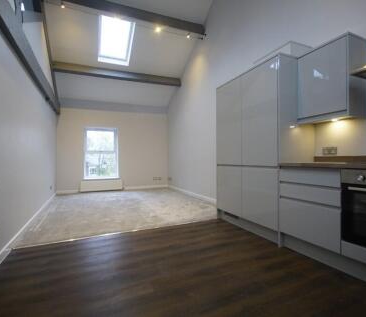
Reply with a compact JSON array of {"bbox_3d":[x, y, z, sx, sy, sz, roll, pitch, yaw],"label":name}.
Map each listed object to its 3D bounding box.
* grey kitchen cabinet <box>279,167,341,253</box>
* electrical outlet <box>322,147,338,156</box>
[{"bbox_3d":[1.487,0.457,2.085,0.590,0.737,0.584,0,0,-25],"label":"grey kitchen cabinet"},{"bbox_3d":[1.725,-0.084,2.329,0.012,0.088,0.150,0,0,-25],"label":"electrical outlet"}]

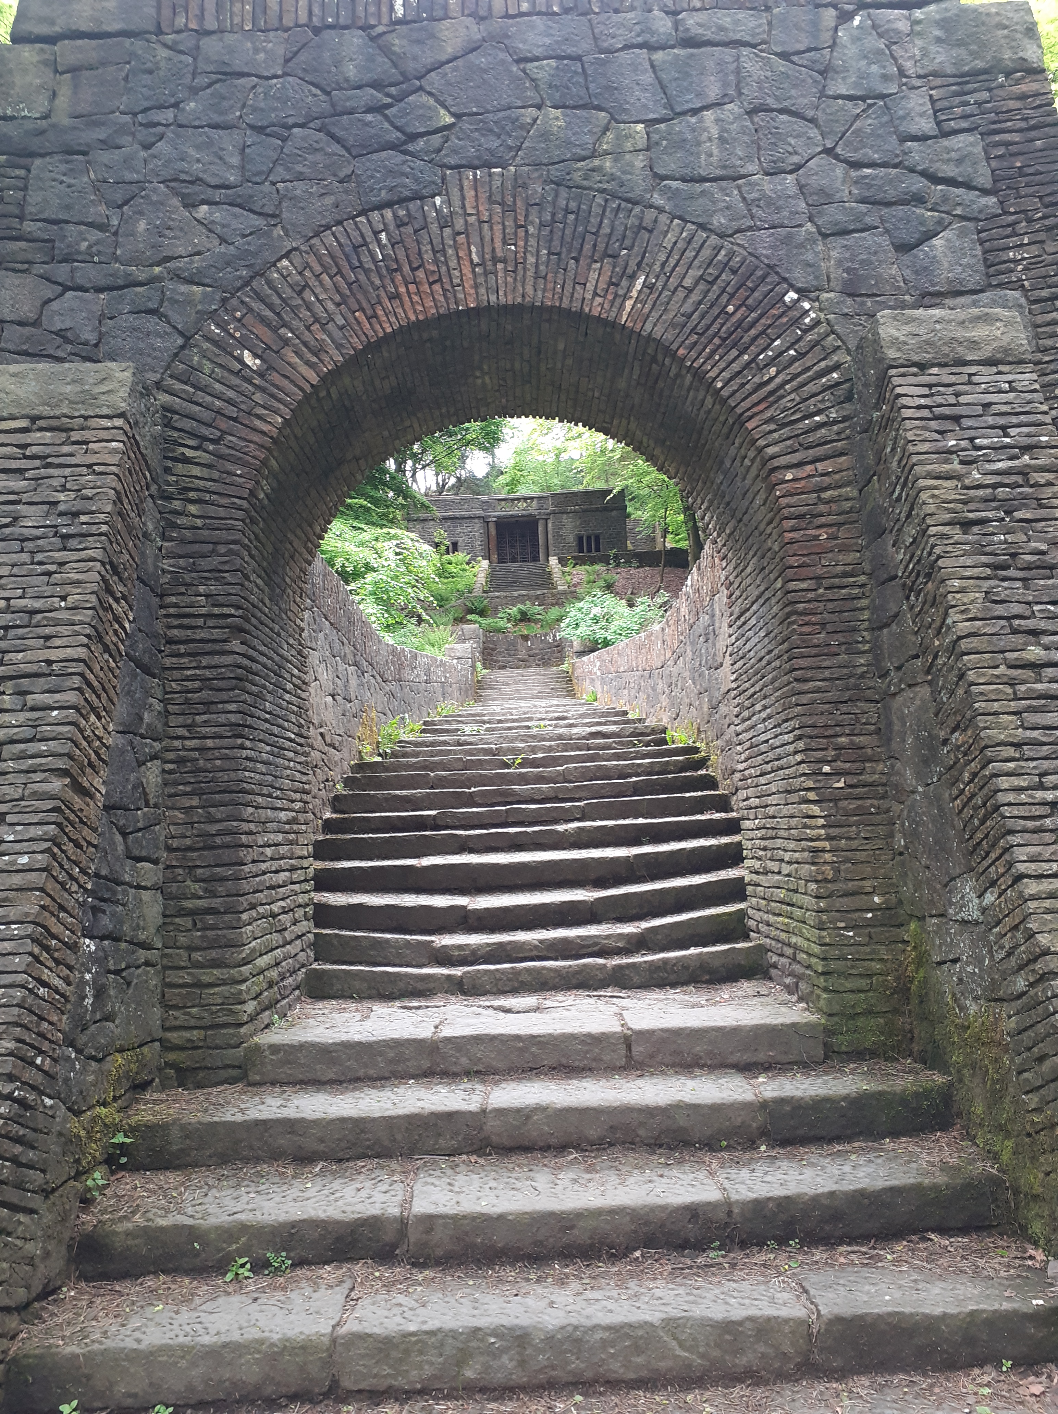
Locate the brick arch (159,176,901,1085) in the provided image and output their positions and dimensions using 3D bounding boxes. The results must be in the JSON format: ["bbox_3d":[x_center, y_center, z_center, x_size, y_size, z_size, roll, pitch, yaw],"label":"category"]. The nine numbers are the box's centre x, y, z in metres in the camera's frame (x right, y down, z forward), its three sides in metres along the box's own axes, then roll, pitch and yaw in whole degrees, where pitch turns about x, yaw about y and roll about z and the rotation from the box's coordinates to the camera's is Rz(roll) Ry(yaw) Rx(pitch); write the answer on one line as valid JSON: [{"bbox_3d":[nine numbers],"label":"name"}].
[{"bbox_3d":[-0.054,-0.396,5.359,3.020,3.940,1.330,-2,-6,0],"label":"brick arch"}]

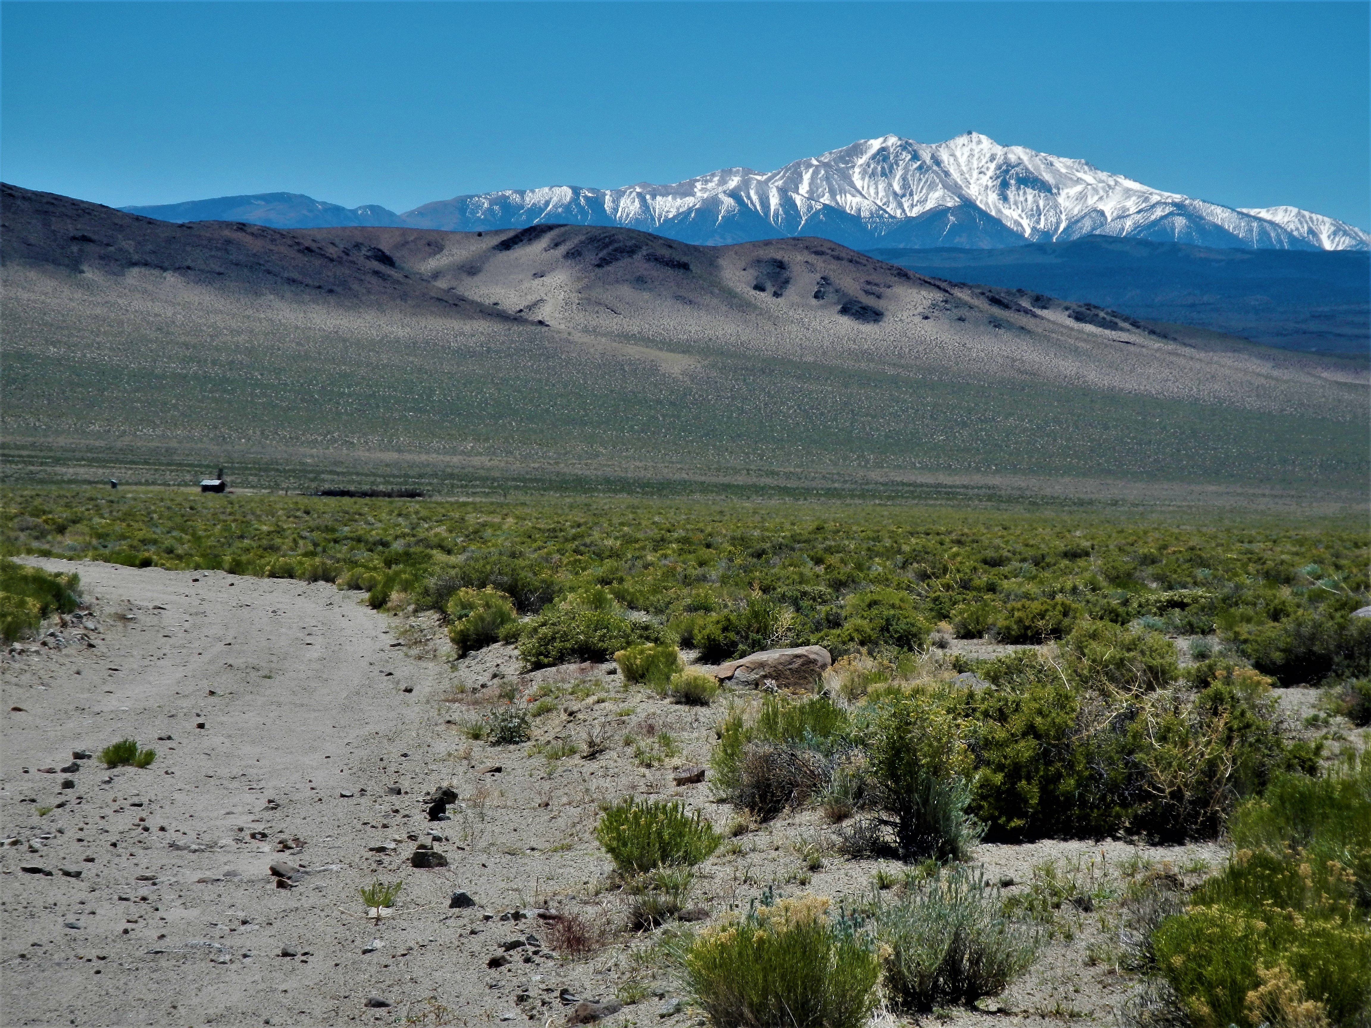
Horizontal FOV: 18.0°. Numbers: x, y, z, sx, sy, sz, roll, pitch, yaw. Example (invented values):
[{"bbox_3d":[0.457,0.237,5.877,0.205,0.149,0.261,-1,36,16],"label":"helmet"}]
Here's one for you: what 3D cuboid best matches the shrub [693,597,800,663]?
[{"bbox_3d":[0.498,0.961,35.871,0.863,0.569,0.777,0,0,0],"label":"shrub"}]

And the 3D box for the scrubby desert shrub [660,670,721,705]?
[{"bbox_3d":[0.032,1.169,29.074,0.390,0.247,0.370,0,0,0],"label":"scrubby desert shrub"}]

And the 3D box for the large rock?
[{"bbox_3d":[0.633,1.126,31.302,0.854,0.334,0.551,0,0,0],"label":"large rock"}]

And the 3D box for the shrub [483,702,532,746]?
[{"bbox_3d":[-1.061,1.242,25.607,0.286,0.249,0.272,0,0,0],"label":"shrub"}]

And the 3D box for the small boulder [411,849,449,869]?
[{"bbox_3d":[-1.060,1.431,17.915,0.160,0.081,0.128,0,0,0],"label":"small boulder"}]

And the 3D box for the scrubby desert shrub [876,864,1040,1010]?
[{"bbox_3d":[0.829,1.288,13.125,0.495,0.443,0.440,0,0,0],"label":"scrubby desert shrub"}]

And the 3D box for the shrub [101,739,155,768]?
[{"bbox_3d":[-3.135,1.345,24.251,0.307,0.164,0.245,0,0,0],"label":"shrub"}]

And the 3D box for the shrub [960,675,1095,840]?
[{"bbox_3d":[1.523,1.086,19.247,0.645,0.735,0.560,0,0,0],"label":"shrub"}]

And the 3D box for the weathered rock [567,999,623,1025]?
[{"bbox_3d":[-0.266,1.462,12.669,0.163,0.065,0.122,0,0,0],"label":"weathered rock"}]

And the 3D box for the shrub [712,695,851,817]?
[{"bbox_3d":[0.440,1.114,19.826,0.639,0.546,0.639,0,0,0],"label":"shrub"}]

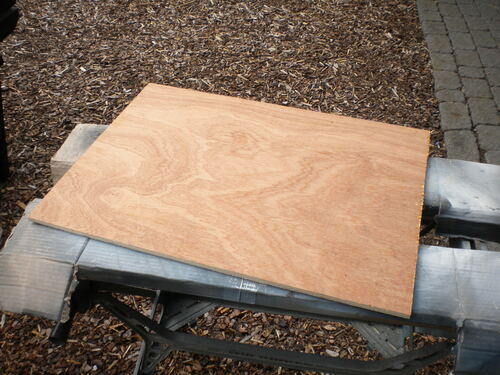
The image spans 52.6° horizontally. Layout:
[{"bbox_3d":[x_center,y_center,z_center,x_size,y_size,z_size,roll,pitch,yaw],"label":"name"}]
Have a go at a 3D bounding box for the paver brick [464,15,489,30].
[{"bbox_3d":[1.519,-1.085,3.419,0.134,0.060,0.223,4,43,8],"label":"paver brick"}]

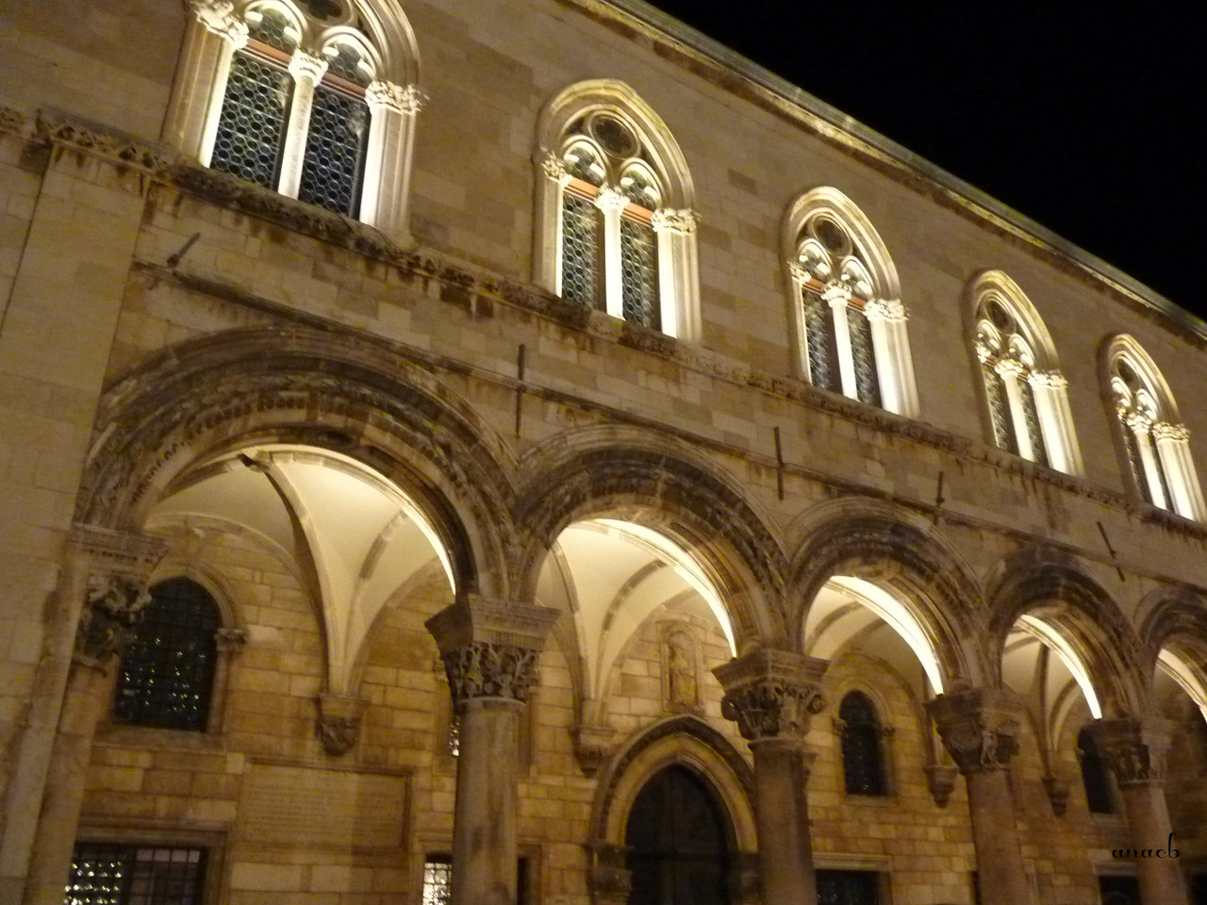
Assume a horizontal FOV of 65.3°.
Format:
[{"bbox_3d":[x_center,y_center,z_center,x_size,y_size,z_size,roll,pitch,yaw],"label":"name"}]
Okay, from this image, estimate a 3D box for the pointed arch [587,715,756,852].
[{"bbox_3d":[1.166,5.240,14.933,3.572,1.976,0.456,16,-30,-29],"label":"pointed arch"}]

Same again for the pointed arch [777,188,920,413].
[{"bbox_3d":[3.792,-2.621,15.293,2.714,4.133,0.501,15,-29,-31],"label":"pointed arch"}]

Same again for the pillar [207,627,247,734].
[{"bbox_3d":[-4.734,2.856,11.776,0.296,1.307,0.304,16,-30,-29],"label":"pillar"}]

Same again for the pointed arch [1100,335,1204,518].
[{"bbox_3d":[10.611,-0.603,18.861,2.443,3.778,0.494,16,-30,-29],"label":"pointed arch"}]

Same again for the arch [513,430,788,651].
[{"bbox_3d":[0.417,1.028,11.221,3.708,2.368,0.912,16,-30,-29],"label":"arch"}]

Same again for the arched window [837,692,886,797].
[{"bbox_3d":[4.656,5.411,17.505,1.060,1.813,0.342,16,-30,-29],"label":"arched window"}]

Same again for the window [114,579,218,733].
[{"bbox_3d":[-5.561,2.592,12.335,1.162,2.045,0.334,15,-29,-31],"label":"window"}]

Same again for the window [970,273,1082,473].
[{"bbox_3d":[7.218,-1.550,16.902,2.448,3.740,0.494,16,-30,-29],"label":"window"}]

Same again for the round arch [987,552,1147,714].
[{"bbox_3d":[6.791,2.840,14.885,3.776,2.433,0.912,16,-30,-29],"label":"round arch"}]

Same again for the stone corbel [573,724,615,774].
[{"bbox_3d":[-0.192,4.752,14.883,0.701,0.735,0.392,15,-29,-31],"label":"stone corbel"}]

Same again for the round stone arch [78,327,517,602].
[{"bbox_3d":[-2.822,0.112,9.481,4.100,2.405,0.919,15,-29,-31],"label":"round stone arch"}]

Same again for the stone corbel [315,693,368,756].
[{"bbox_3d":[-3.622,3.760,12.812,0.701,0.735,0.392,15,-29,-31],"label":"stone corbel"}]

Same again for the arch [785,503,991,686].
[{"bbox_3d":[3.894,2.005,13.560,4.133,2.463,0.919,15,-29,-31],"label":"arch"}]

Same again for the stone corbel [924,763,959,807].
[{"bbox_3d":[6.894,6.810,19.160,0.701,0.735,0.392,15,-29,-31],"label":"stone corbel"}]

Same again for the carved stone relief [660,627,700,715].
[{"bbox_3d":[1.205,3.610,15.636,0.767,1.365,0.228,16,-30,-29],"label":"carved stone relief"}]

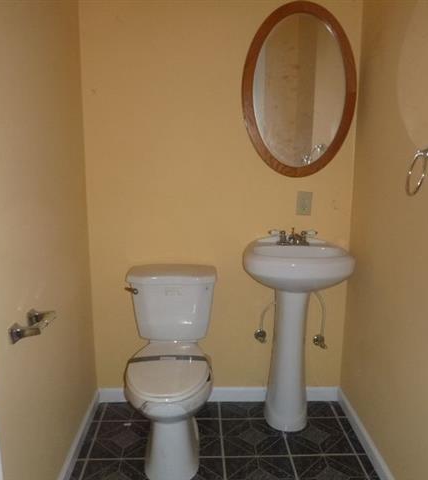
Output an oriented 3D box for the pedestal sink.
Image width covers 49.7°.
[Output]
[{"bbox_3d":[0.386,0.474,2.207,0.514,0.906,0.449,0,11,-2],"label":"pedestal sink"}]

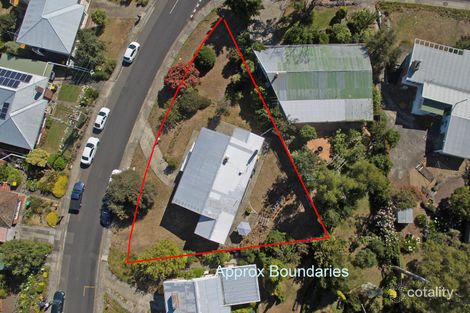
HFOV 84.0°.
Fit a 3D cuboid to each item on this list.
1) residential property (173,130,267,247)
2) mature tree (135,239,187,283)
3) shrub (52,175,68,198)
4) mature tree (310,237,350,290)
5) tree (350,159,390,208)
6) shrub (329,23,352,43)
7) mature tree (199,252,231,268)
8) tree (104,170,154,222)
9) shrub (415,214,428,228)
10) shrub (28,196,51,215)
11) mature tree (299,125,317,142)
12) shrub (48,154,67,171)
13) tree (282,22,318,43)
[{"bbox_3d":[-3.080,3.870,44.400,10.200,6.000,18.200,22,90,0],"label":"residential property"},{"bbox_3d":[-11.899,16.945,42.459,8.564,4.500,6.502,0,81,-1],"label":"mature tree"},{"bbox_3d":[-32.300,5.560,48.400,2.300,1.700,4.000,17,90,0],"label":"shrub"},{"bbox_3d":[14.432,16.155,39.713,5.600,6.500,7.650,0,81,1],"label":"mature tree"},{"bbox_3d":[22.010,4.140,42.400,6.300,6.000,6.800,0,90,0],"label":"tree"},{"bbox_3d":[18.040,-21.000,44.200,3.400,2.600,3.100,0,90,0],"label":"shrub"},{"bbox_3d":[-3.065,17.238,43.352,4.542,3.000,2.596,0,81,-1],"label":"mature tree"},{"bbox_3d":[-17.267,6.388,43.295,8.155,5.800,8.559,0,81,-1],"label":"tree"},{"bbox_3d":[31.730,10.970,44.400,2.100,1.800,2.100,0,90,0],"label":"shrub"},{"bbox_3d":[-35.470,8.884,47.366,3.830,1.600,3.220,0,81,1],"label":"shrub"},{"bbox_3d":[13.082,-4.190,46.931,2.986,3.000,2.986,0,81,-1],"label":"mature tree"},{"bbox_3d":[-32.807,1.104,48.253,3.120,1.800,2.980,0,81,1],"label":"shrub"},{"bbox_3d":[11.795,-22.144,47.095,6.400,4.200,3.280,0,81,1],"label":"tree"}]

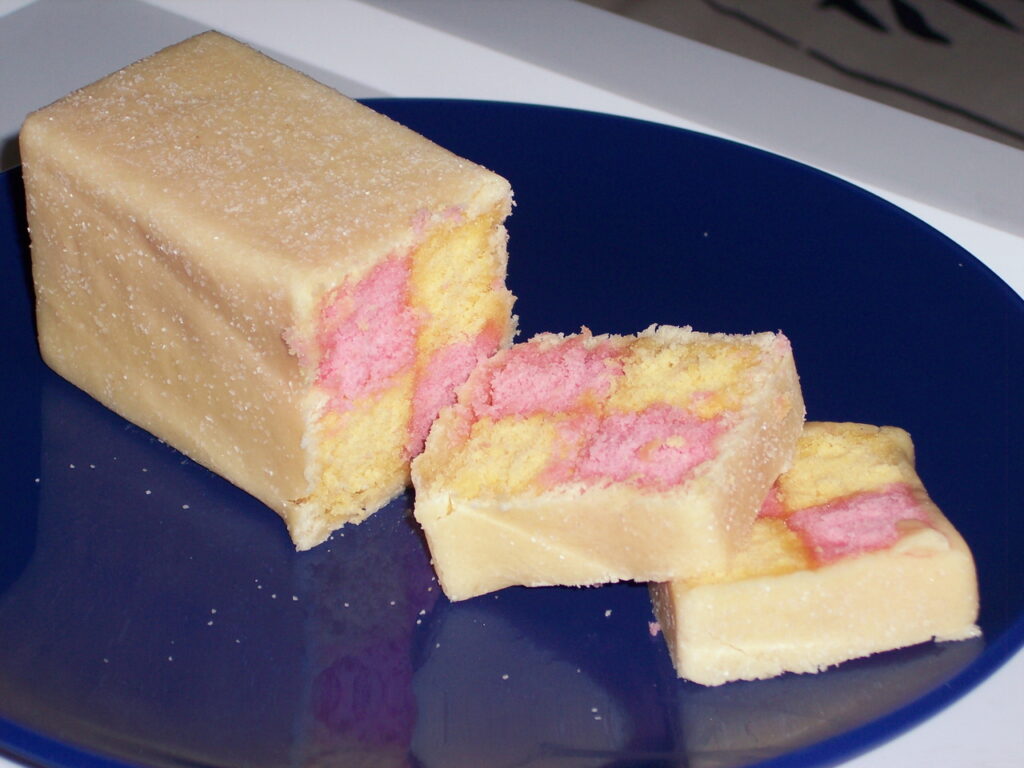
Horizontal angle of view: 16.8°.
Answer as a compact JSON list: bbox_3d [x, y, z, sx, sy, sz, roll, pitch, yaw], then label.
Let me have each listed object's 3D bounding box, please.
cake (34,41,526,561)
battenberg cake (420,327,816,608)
[{"bbox_3d":[-0.052,-0.021,0.720,0.055,0.062,0.090,-26,41,-36],"label":"cake"},{"bbox_3d":[0.021,0.015,0.687,0.061,0.023,0.057,-2,31,22],"label":"battenberg cake"}]

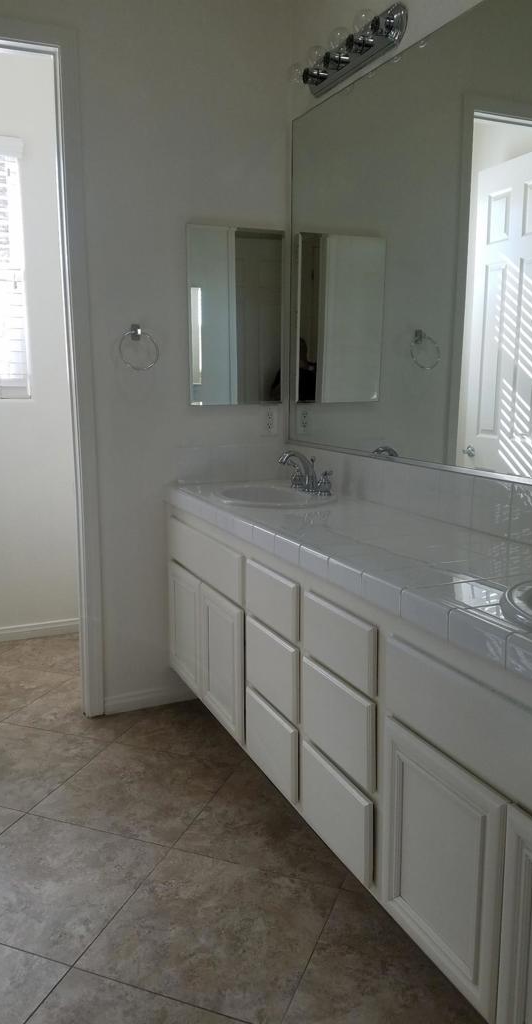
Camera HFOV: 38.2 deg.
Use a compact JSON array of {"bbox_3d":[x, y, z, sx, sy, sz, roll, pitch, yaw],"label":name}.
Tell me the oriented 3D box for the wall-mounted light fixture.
[{"bbox_3d":[0.224,-1.491,2.486,0.150,0.115,0.610,-5,11,-24],"label":"wall-mounted light fixture"}]

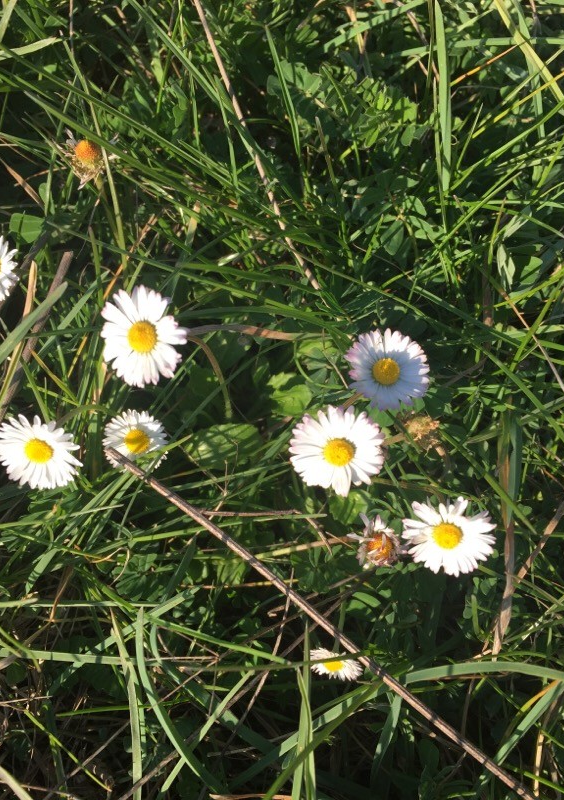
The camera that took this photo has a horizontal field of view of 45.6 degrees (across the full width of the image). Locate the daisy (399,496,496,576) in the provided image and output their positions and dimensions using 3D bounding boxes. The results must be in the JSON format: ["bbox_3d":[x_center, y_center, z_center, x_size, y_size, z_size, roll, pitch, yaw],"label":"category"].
[{"bbox_3d":[0.053,0.043,0.212,0.030,0.011,0.029,0,105,6],"label":"daisy"}]

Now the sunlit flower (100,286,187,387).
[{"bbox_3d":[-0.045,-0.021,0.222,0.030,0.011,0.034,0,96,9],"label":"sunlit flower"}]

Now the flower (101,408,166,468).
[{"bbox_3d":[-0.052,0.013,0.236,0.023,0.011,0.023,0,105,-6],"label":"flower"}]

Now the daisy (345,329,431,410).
[{"bbox_3d":[0.035,-0.010,0.224,0.028,0.011,0.028,0,96,7],"label":"daisy"}]

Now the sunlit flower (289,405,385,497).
[{"bbox_3d":[0.018,0.016,0.216,0.031,0.011,0.030,0,97,6],"label":"sunlit flower"}]

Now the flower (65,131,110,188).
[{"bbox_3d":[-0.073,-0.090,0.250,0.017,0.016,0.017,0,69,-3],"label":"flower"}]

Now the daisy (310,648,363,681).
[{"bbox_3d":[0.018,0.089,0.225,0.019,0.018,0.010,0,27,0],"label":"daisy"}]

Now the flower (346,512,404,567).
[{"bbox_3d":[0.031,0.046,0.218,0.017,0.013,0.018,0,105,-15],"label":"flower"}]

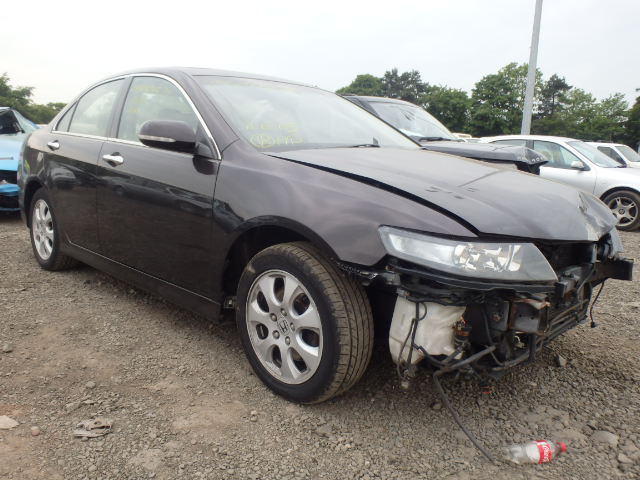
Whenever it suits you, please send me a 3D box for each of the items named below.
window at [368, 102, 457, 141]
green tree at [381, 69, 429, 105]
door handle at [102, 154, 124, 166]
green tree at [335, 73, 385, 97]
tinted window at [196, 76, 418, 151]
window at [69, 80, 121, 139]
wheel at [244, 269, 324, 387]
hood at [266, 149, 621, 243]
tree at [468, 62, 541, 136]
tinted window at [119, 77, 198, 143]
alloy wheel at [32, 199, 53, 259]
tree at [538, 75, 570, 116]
[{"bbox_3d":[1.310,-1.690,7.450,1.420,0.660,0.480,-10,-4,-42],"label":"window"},{"bbox_3d":[7.287,-11.604,45.695,4.170,6.750,3.960,3,12,8],"label":"green tree"},{"bbox_3d":[-1.116,-0.430,2.801,0.220,0.055,0.055,12,16,43],"label":"door handle"},{"bbox_3d":[3.798,-12.399,50.697,5.000,7.308,5.000,3,11,4],"label":"green tree"},{"bbox_3d":[0.001,-0.705,2.919,1.340,0.140,0.872,-9,44,-45],"label":"tinted window"},{"bbox_3d":[-1.404,-0.828,3.265,0.587,0.388,0.080,12,-4,43],"label":"window"},{"bbox_3d":[-0.089,0.331,2.094,0.460,0.460,0.170,12,16,43],"label":"wheel"},{"bbox_3d":[0.617,-0.276,2.380,1.241,0.176,1.340,24,23,40],"label":"hood"},{"bbox_3d":[14.908,-10.973,42.721,5.840,7.000,5.550,5,12,18],"label":"tree"},{"bbox_3d":[-0.844,-0.685,2.732,0.939,0.439,0.080,12,-4,43],"label":"tinted window"},{"bbox_3d":[-1.998,-0.082,3.906,0.450,0.450,0.170,12,15,43],"label":"alloy wheel"},{"bbox_3d":[22.526,-12.114,50.752,3.800,7.888,3.800,6,12,23],"label":"tree"}]

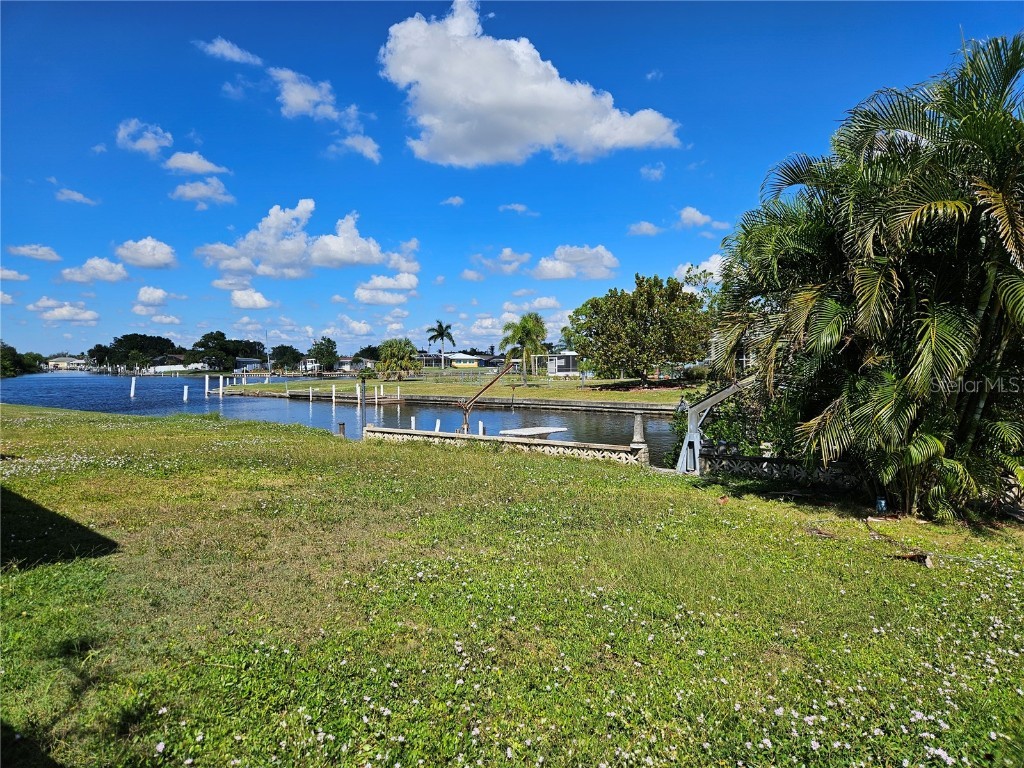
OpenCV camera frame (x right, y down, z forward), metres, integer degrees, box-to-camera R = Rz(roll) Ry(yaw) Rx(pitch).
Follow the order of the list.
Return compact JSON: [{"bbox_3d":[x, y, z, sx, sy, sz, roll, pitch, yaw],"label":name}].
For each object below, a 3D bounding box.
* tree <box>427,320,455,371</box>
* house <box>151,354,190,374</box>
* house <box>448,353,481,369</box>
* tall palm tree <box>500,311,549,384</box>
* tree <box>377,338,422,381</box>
[{"bbox_3d":[-16.230,-8.910,155.000,6.500,11.120,6.500,0,2,0],"label":"tree"},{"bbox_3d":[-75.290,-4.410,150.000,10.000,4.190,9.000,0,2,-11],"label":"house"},{"bbox_3d":[-11.730,-5.790,168.000,8.500,3.730,9.000,0,2,9],"label":"house"},{"bbox_3d":[1.010,-2.810,55.000,3.900,5.940,3.900,0,2,0],"label":"tall palm tree"},{"bbox_3d":[-11.740,-2.510,71.000,4.800,4.470,4.800,0,2,0],"label":"tree"}]

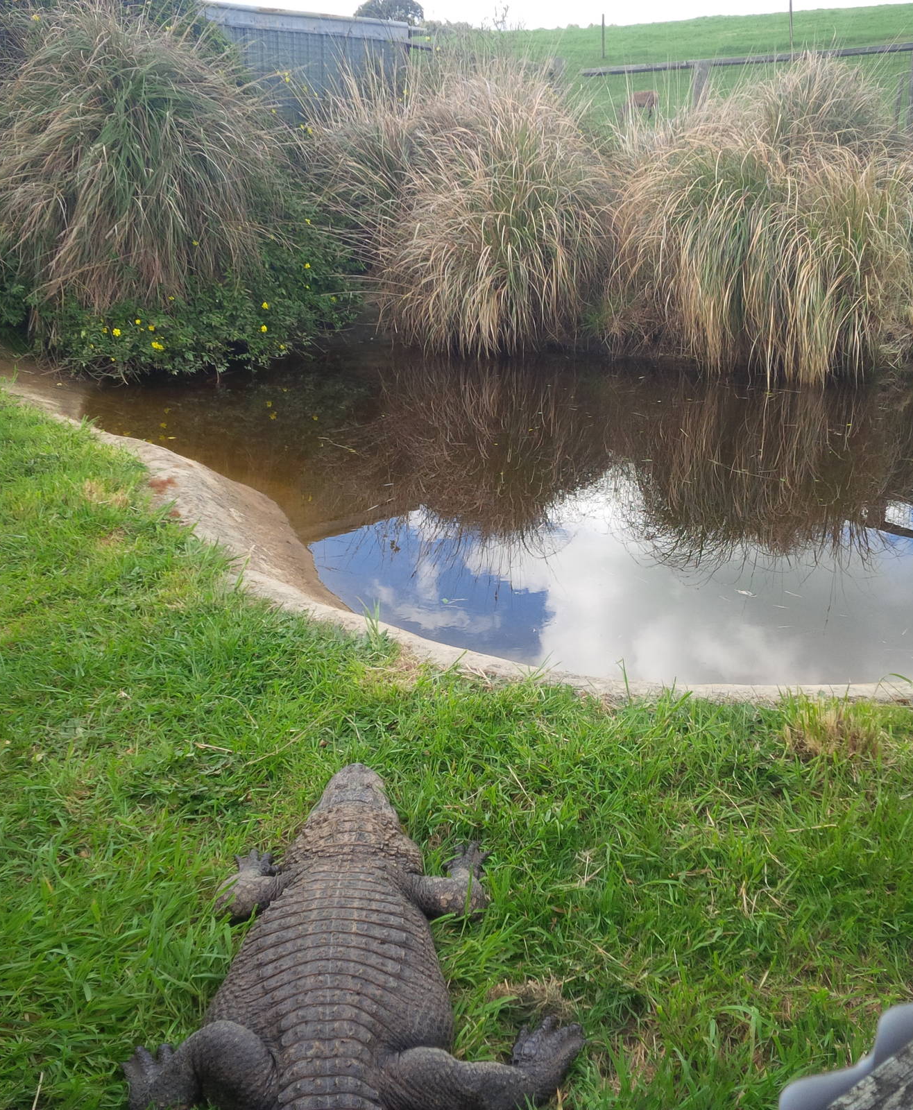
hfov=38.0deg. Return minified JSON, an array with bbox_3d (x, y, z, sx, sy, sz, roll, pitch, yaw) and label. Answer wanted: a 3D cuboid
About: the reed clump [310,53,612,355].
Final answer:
[{"bbox_3d":[0.030,-2.350,8.750,1.950,1.720,1.900,0,17,0],"label":"reed clump"}]

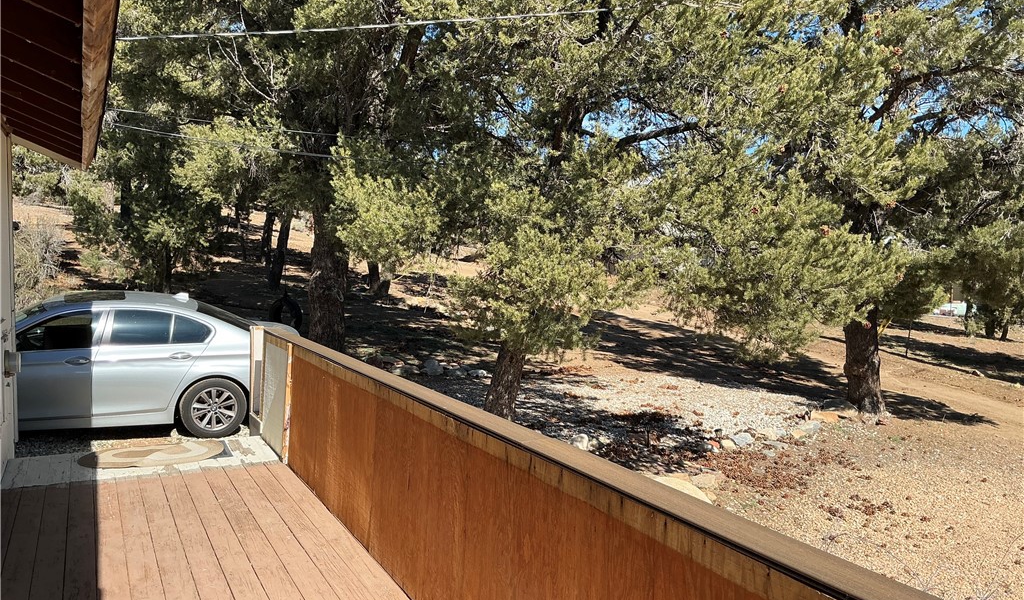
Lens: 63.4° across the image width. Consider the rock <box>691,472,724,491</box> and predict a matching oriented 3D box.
[{"bbox_3d":[1.806,1.672,7.680,0.293,0.130,0.249,2,3,14],"label":"rock"}]

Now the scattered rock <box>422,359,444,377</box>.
[{"bbox_3d":[-1.320,1.122,13.940,0.367,0.294,0.294,1,3,-5],"label":"scattered rock"}]

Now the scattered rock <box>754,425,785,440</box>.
[{"bbox_3d":[3.121,1.588,9.989,0.381,0.160,0.286,2,3,18],"label":"scattered rock"}]

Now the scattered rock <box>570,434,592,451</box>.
[{"bbox_3d":[0.769,1.563,9.148,0.241,0.158,0.205,1,3,5],"label":"scattered rock"}]

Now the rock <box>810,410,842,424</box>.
[{"bbox_3d":[4.176,1.551,10.990,0.420,0.153,0.294,2,3,21],"label":"rock"}]

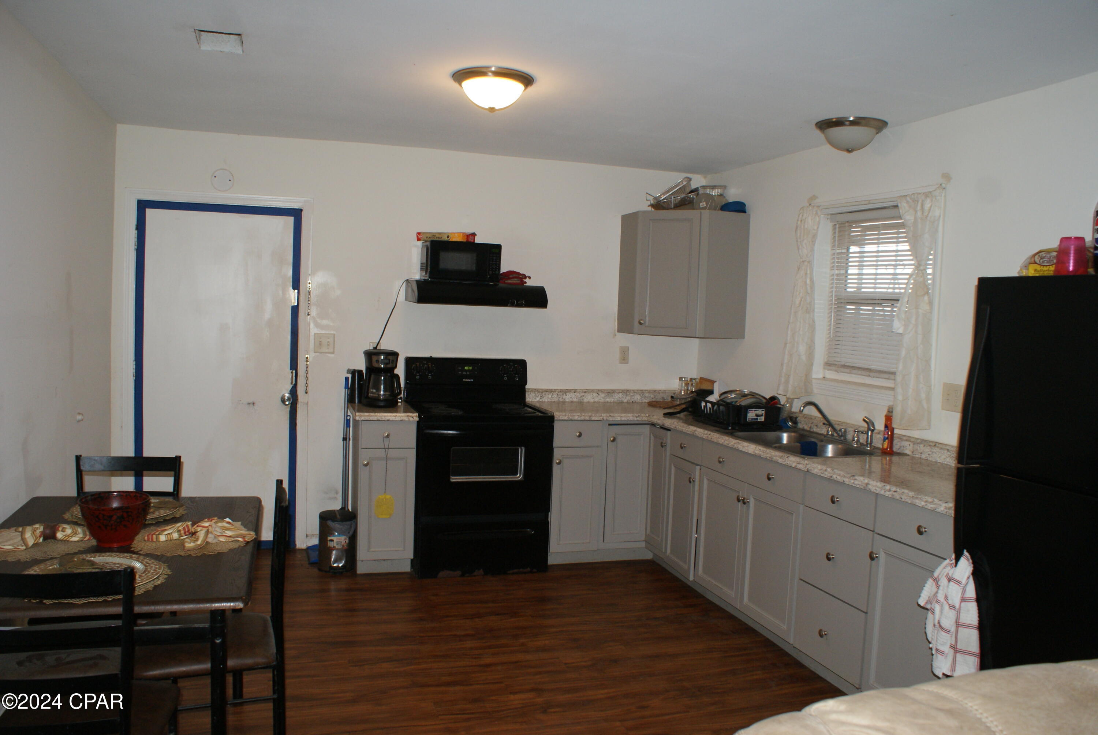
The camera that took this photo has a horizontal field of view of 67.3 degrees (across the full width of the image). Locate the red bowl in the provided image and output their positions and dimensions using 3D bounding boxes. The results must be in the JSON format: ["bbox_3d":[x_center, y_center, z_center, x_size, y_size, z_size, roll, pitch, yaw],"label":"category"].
[{"bbox_3d":[-1.317,0.465,2.511,0.220,0.135,0.220,1,4,-19],"label":"red bowl"}]

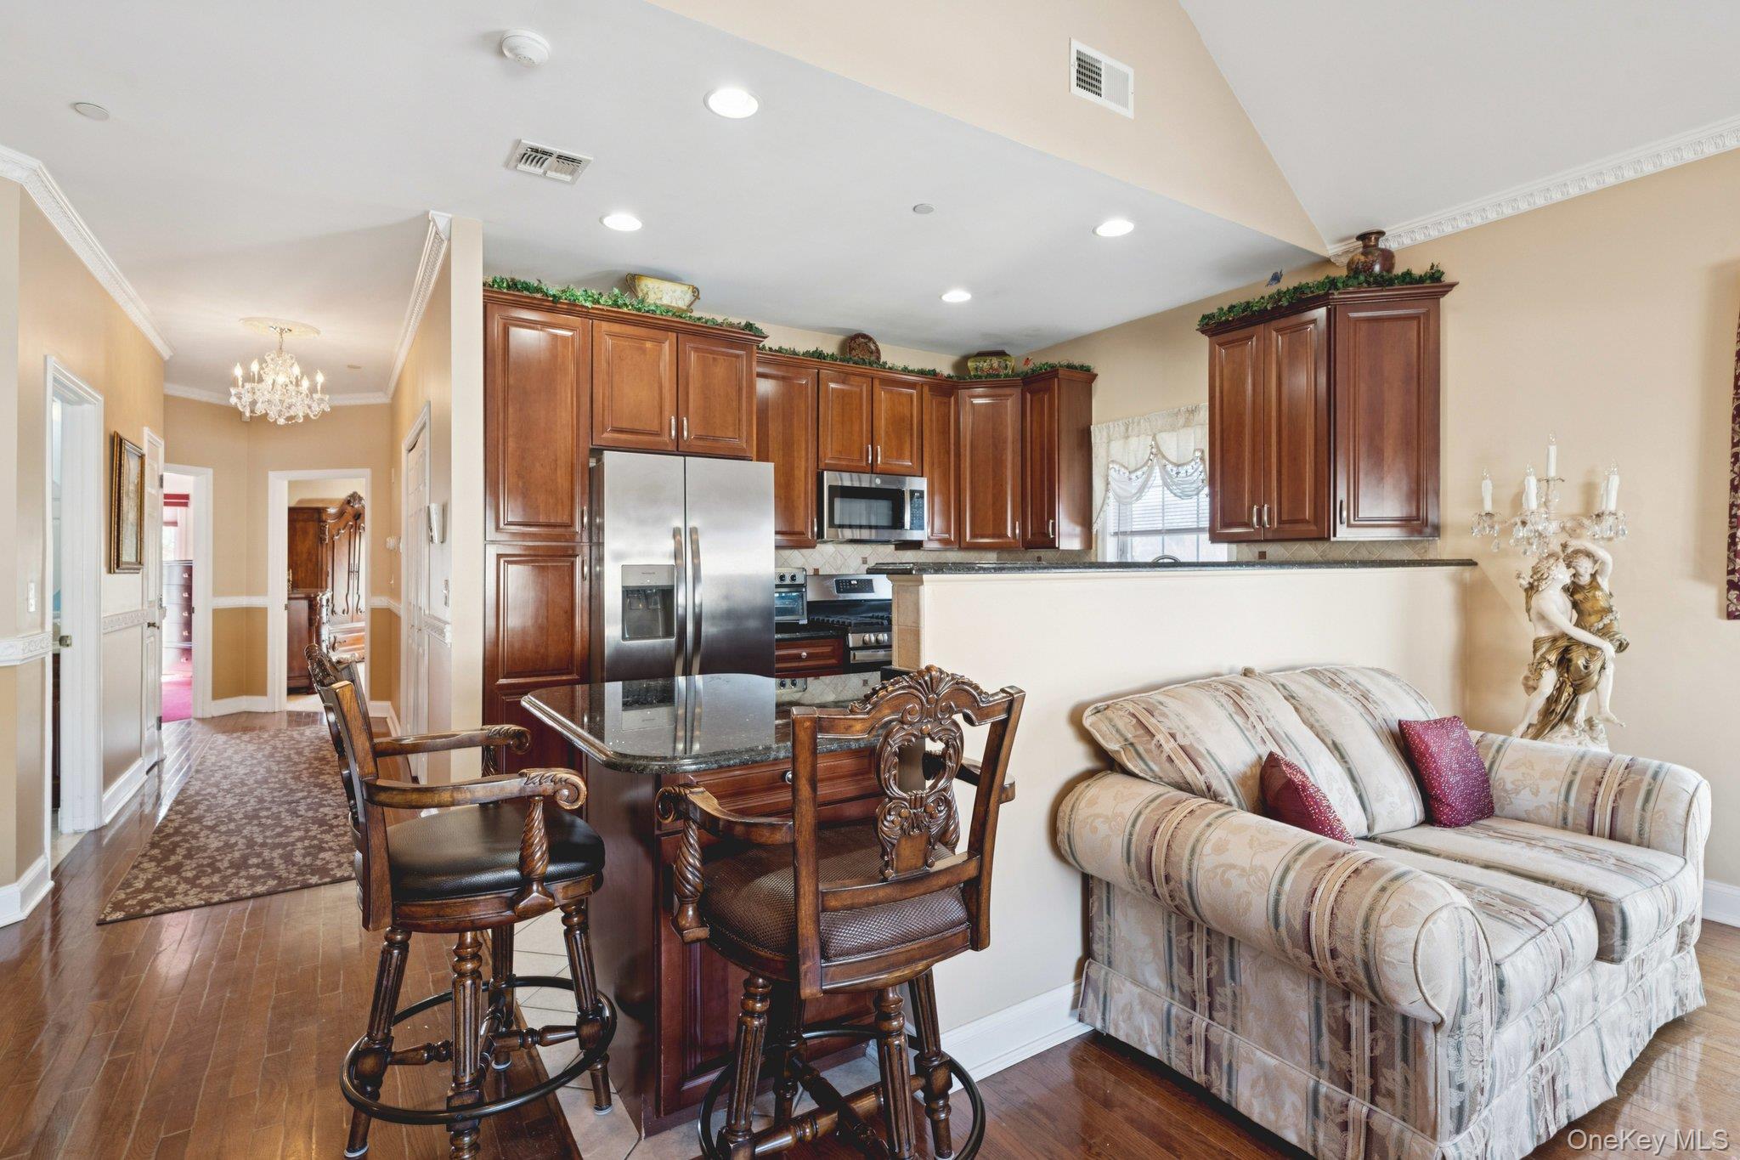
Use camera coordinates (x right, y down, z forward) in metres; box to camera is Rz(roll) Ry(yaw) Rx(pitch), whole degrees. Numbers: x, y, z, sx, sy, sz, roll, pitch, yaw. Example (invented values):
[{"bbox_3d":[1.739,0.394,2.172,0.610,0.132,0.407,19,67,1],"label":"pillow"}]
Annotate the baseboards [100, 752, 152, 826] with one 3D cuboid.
[{"bbox_3d":[-4.087,1.142,4.533,0.022,0.138,1.130,-1,1,-33],"label":"baseboards"}]

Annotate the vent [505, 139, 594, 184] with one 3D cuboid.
[{"bbox_3d":[-1.214,-1.572,3.109,0.250,0.020,0.240,0,0,-32],"label":"vent"}]

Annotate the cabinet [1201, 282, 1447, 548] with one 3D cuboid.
[{"bbox_3d":[2.127,-0.739,3.949,0.378,1.120,1.010,-1,1,-33],"label":"cabinet"}]

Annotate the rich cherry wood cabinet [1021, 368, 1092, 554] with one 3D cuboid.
[{"bbox_3d":[1.224,-0.753,5.348,0.360,1.115,0.360,-1,1,-33],"label":"rich cherry wood cabinet"}]

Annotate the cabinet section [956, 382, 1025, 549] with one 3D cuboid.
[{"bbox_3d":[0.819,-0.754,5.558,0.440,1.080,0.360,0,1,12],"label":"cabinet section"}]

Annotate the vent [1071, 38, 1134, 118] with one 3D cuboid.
[{"bbox_3d":[0.894,-1.909,3.132,0.350,0.200,0.017,-1,1,-33],"label":"vent"}]

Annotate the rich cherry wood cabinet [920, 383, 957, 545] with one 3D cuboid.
[{"bbox_3d":[0.380,-0.745,5.575,0.285,1.080,0.330,0,0,-32],"label":"rich cherry wood cabinet"}]

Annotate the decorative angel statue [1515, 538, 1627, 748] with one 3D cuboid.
[{"bbox_3d":[2.556,0.248,3.003,0.340,0.810,0.300,0,1,30],"label":"decorative angel statue"}]

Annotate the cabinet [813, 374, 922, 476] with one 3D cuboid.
[{"bbox_3d":[-0.067,-0.964,5.292,0.770,0.630,0.330,0,0,-32],"label":"cabinet"}]

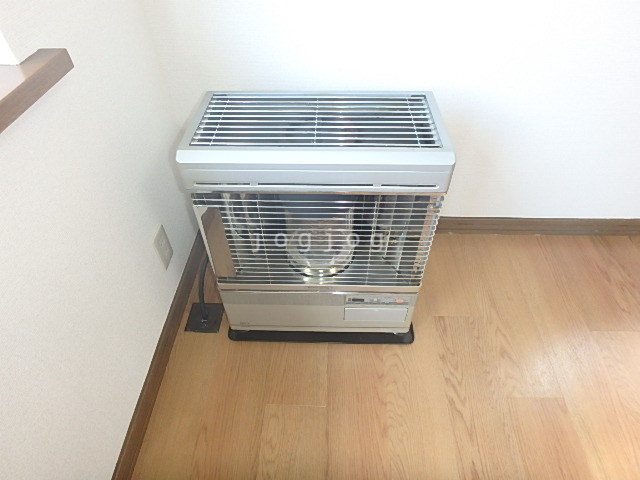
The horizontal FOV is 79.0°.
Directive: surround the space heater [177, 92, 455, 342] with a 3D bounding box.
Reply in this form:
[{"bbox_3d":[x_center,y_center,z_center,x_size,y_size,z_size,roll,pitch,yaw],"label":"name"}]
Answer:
[{"bbox_3d":[0.000,-0.018,0.986,0.525,0.620,0.280,1,46,2],"label":"space heater"}]

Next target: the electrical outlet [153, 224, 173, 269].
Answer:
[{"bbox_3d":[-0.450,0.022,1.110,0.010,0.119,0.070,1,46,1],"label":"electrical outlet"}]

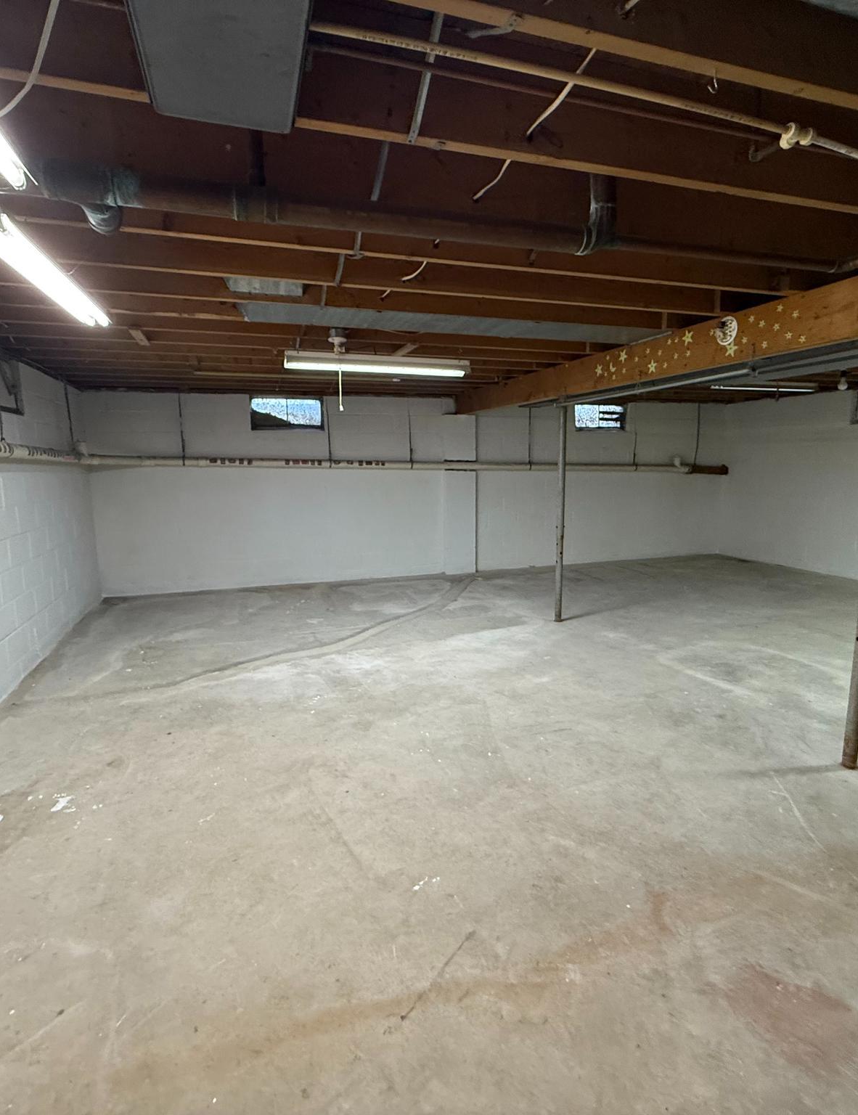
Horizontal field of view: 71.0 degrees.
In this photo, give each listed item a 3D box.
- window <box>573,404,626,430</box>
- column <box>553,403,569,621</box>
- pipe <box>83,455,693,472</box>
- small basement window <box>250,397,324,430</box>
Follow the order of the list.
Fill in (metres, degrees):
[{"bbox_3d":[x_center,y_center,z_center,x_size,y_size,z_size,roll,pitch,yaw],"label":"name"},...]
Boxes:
[{"bbox_3d":[2.178,-1.786,7.681,0.780,0.380,0.100,-3,9,-16],"label":"window"},{"bbox_3d":[1.136,-0.369,5.158,0.068,1.879,0.068,-3,9,-16],"label":"column"},{"bbox_3d":[0.053,-1.075,7.038,7.253,0.130,0.120,-2,9,-16],"label":"pipe"},{"bbox_3d":[-1.555,-1.581,6.612,0.790,0.375,0.100,-3,9,-16],"label":"small basement window"}]

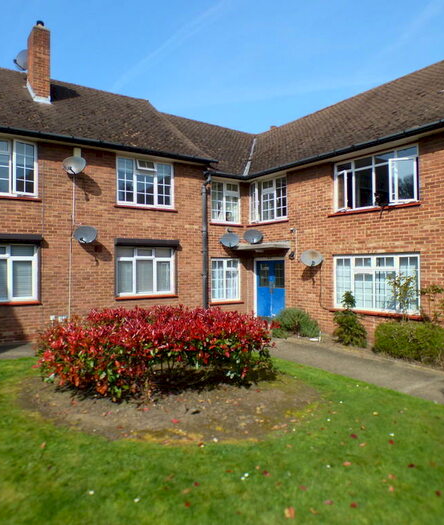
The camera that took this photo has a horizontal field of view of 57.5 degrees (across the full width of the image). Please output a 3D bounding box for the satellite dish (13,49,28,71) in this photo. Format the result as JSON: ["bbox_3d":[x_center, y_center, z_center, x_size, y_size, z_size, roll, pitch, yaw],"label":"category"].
[{"bbox_3d":[-6.025,-6.209,12.400,0.660,0.640,0.450,-1,-1,6],"label":"satellite dish"}]

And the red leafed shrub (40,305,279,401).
[{"bbox_3d":[-0.973,1.356,6.636,3.669,1.085,2.100,-1,-1,-15],"label":"red leafed shrub"}]

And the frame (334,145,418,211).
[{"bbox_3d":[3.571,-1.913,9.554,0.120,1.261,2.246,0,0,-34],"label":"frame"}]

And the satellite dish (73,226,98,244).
[{"bbox_3d":[-3.336,-0.684,9.882,0.580,0.480,0.350,0,0,3],"label":"satellite dish"}]

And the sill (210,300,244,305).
[{"bbox_3d":[0.182,1.291,12.815,1.306,0.075,0.150,0,-1,-35],"label":"sill"}]

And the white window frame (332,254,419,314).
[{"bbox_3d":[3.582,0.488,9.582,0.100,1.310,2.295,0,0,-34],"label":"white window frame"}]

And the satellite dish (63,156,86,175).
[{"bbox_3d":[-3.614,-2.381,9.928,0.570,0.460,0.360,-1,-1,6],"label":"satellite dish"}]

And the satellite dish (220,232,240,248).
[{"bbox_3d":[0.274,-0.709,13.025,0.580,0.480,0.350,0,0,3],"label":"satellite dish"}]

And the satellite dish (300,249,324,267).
[{"bbox_3d":[2.393,-0.132,10.694,0.610,0.480,0.380,-1,-1,6],"label":"satellite dish"}]

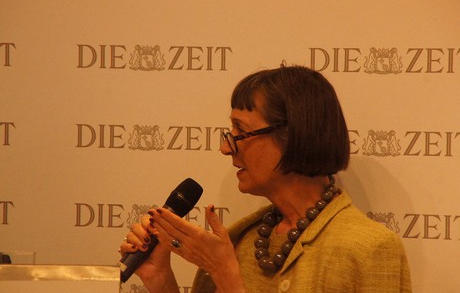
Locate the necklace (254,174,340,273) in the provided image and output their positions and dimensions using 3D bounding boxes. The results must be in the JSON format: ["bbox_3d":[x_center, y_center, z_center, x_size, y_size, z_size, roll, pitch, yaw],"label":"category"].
[{"bbox_3d":[0.123,0.143,7.080,0.150,0.182,0.165,2,1,44],"label":"necklace"}]

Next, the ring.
[{"bbox_3d":[-0.096,0.176,6.930,0.018,0.021,0.024,30,-7,-6],"label":"ring"}]

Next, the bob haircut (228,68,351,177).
[{"bbox_3d":[0.111,-0.044,7.100,0.213,0.207,0.188,-7,2,-15],"label":"bob haircut"}]

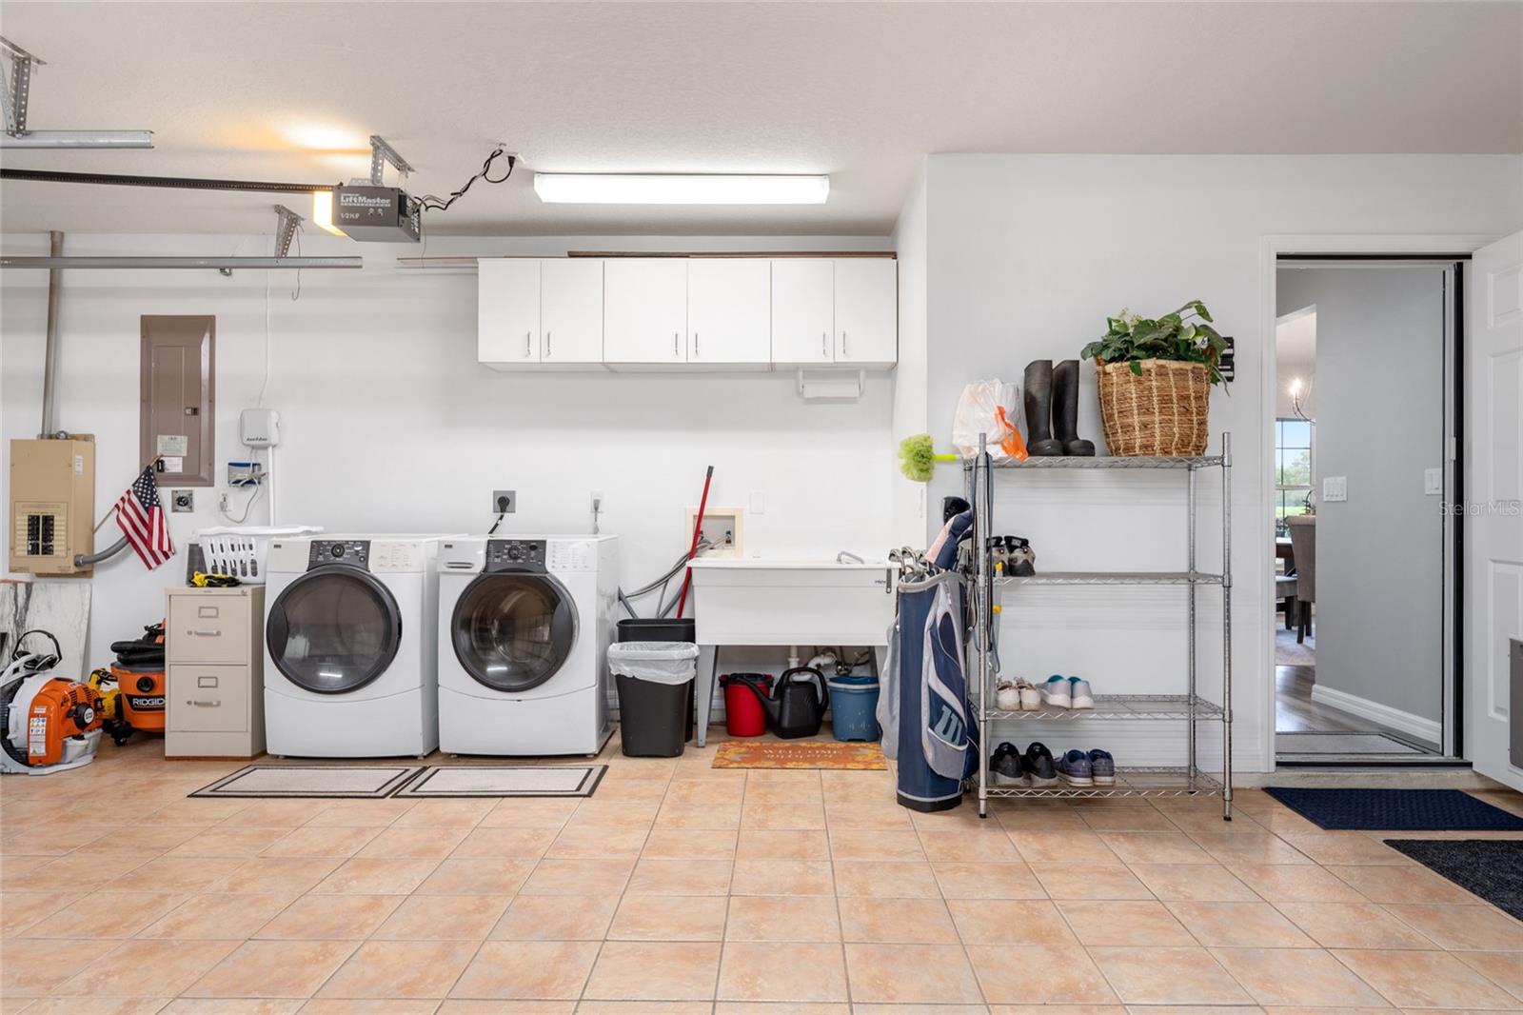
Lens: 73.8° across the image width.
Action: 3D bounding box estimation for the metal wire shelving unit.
[{"bbox_3d":[1.225,0.419,3.776,0.914,1.380,0.355,0,0,1],"label":"metal wire shelving unit"}]

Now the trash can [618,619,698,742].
[{"bbox_3d":[-0.488,0.834,4.889,0.385,0.555,0.280,0,0,0],"label":"trash can"}]

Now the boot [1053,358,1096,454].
[{"bbox_3d":[1.152,-0.363,3.774,0.105,0.372,0.270,0,0,-8],"label":"boot"}]

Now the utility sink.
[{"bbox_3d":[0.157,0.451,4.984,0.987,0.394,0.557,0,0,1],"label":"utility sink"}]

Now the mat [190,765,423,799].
[{"bbox_3d":[-1.824,1.113,4.145,0.771,0.010,0.474,0,0,1],"label":"mat"}]

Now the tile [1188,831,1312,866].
[{"bbox_3d":[1.600,1.123,3.331,0.304,0.010,0.304,0,0,1],"label":"tile"}]

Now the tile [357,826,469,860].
[{"bbox_3d":[-1.154,1.122,3.383,0.304,0.010,0.304,0,0,1],"label":"tile"}]

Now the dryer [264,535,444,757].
[{"bbox_3d":[-1.812,0.623,4.725,0.695,0.963,0.750,0,0,1],"label":"dryer"}]

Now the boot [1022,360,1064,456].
[{"bbox_3d":[1.043,-0.369,3.794,0.106,0.377,0.290,0,0,-2],"label":"boot"}]

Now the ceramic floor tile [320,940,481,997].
[{"bbox_3d":[-0.857,1.111,2.441,0.299,0.010,0.299,0,0,1],"label":"ceramic floor tile"}]

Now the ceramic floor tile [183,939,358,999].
[{"bbox_3d":[-1.160,1.111,2.449,0.300,0.008,0.300,0,0,1],"label":"ceramic floor tile"}]

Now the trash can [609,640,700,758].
[{"bbox_3d":[-0.480,0.865,4.600,0.380,0.480,0.280,0,0,1],"label":"trash can"}]

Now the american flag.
[{"bbox_3d":[-3.095,0.051,5.098,0.296,0.520,0.100,0,0,-6],"label":"american flag"}]

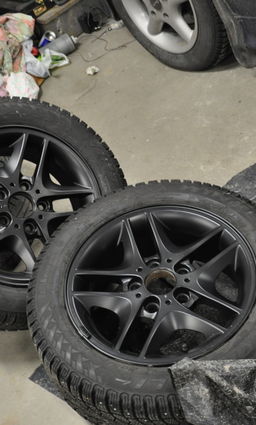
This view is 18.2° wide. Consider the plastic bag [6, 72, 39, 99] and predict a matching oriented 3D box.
[{"bbox_3d":[-0.460,-0.542,3.480,0.140,0.120,0.130,-27,33,-3],"label":"plastic bag"}]

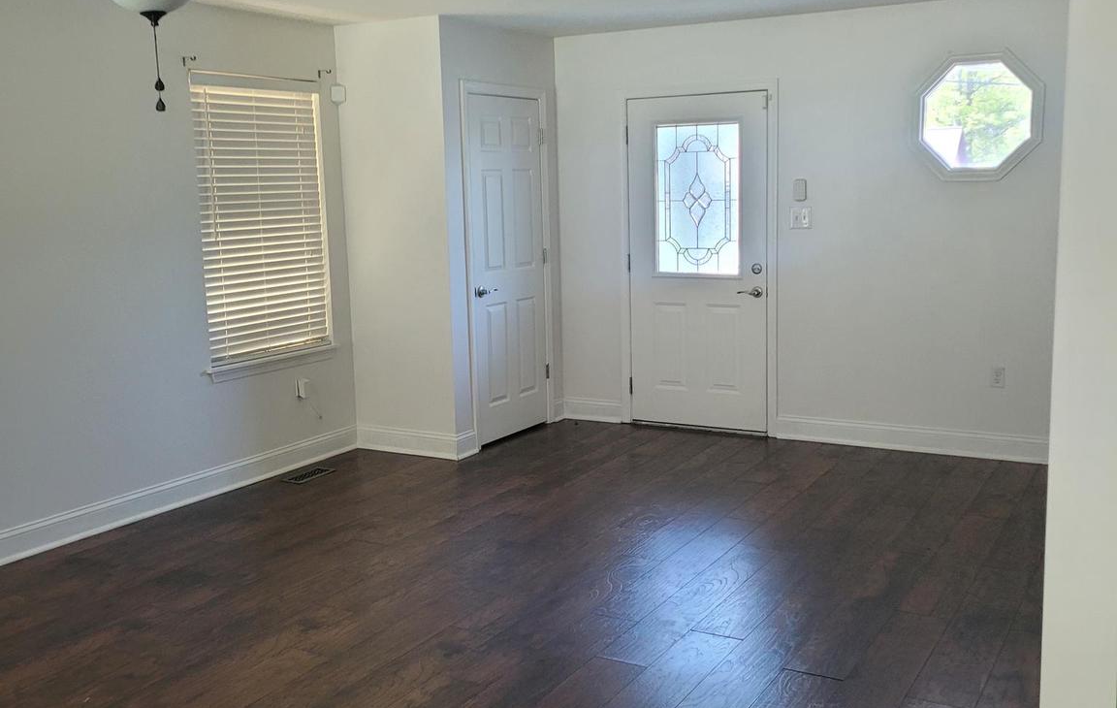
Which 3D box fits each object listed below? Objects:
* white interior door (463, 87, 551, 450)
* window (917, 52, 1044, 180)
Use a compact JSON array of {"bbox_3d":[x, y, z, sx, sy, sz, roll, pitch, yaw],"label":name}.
[{"bbox_3d":[-0.307,-0.510,6.762,0.045,2.040,0.775,3,10,29],"label":"white interior door"},{"bbox_3d":[2.231,-1.256,5.922,0.650,0.665,0.090,3,10,29],"label":"window"}]

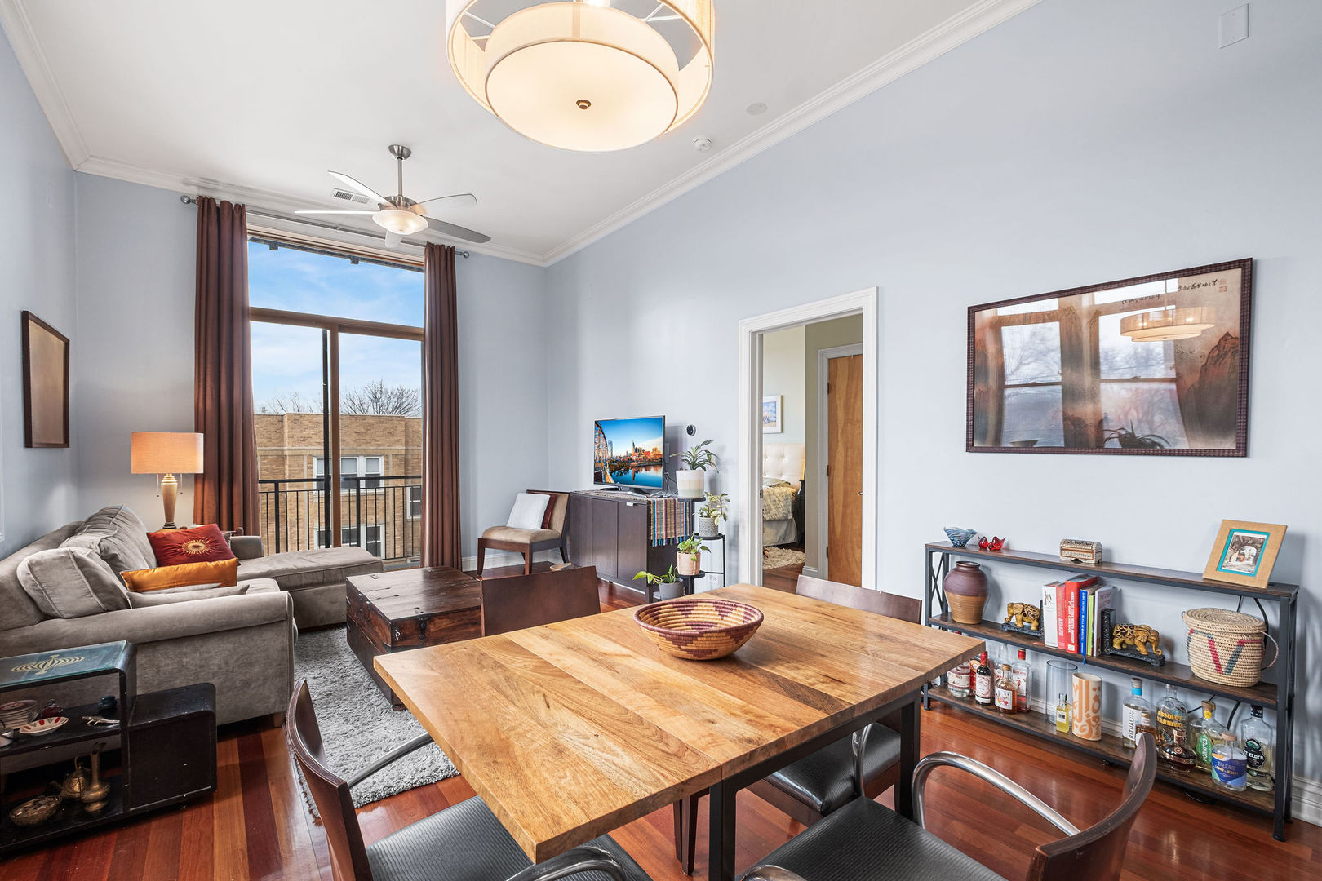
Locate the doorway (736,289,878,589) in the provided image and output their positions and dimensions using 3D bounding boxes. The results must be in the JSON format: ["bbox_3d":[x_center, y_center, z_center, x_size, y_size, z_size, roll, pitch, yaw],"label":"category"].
[{"bbox_3d":[0.910,0.222,3.455,0.150,2.110,1.030,0,0,-39],"label":"doorway"}]

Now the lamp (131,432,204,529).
[{"bbox_3d":[-3.470,0.287,3.875,0.385,0.682,0.385,0,0,-39],"label":"lamp"}]

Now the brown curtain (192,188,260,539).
[{"bbox_3d":[-3.355,-0.268,4.259,0.400,3.130,0.160,0,0,-39],"label":"brown curtain"}]

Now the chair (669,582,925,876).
[{"bbox_3d":[0.413,0.868,1.595,0.555,0.825,0.545,0,0,-39],"label":"chair"}]

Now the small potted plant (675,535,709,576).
[{"bbox_3d":[0.207,0.770,3.750,0.195,0.290,0.205,0,0,0],"label":"small potted plant"}]

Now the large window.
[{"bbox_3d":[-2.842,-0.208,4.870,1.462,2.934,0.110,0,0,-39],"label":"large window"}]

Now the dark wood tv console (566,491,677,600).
[{"bbox_3d":[-0.292,0.889,4.564,0.395,0.858,1.186,0,0,-39],"label":"dark wood tv console"}]

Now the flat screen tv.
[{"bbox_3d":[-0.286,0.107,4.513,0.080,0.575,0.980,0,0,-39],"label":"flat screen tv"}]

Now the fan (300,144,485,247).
[{"bbox_3d":[-1.769,-1.686,3.739,1.270,0.590,1.290,0,0,27],"label":"fan"}]

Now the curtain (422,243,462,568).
[{"bbox_3d":[-2.113,-0.279,5.306,0.356,3.162,0.138,0,0,-39],"label":"curtain"}]

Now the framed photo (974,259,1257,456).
[{"bbox_3d":[1.794,-0.293,2.326,0.035,0.706,0.953,0,0,-39],"label":"framed photo"}]

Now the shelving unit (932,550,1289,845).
[{"bbox_3d":[1.696,0.878,2.237,0.205,0.786,1.145,0,0,-39],"label":"shelving unit"}]

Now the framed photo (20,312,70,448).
[{"bbox_3d":[-3.450,-0.299,3.106,0.030,0.685,0.950,0,0,-39],"label":"framed photo"}]

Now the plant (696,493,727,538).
[{"bbox_3d":[0.349,0.514,3.803,0.207,0.306,0.207,0,0,0],"label":"plant"}]

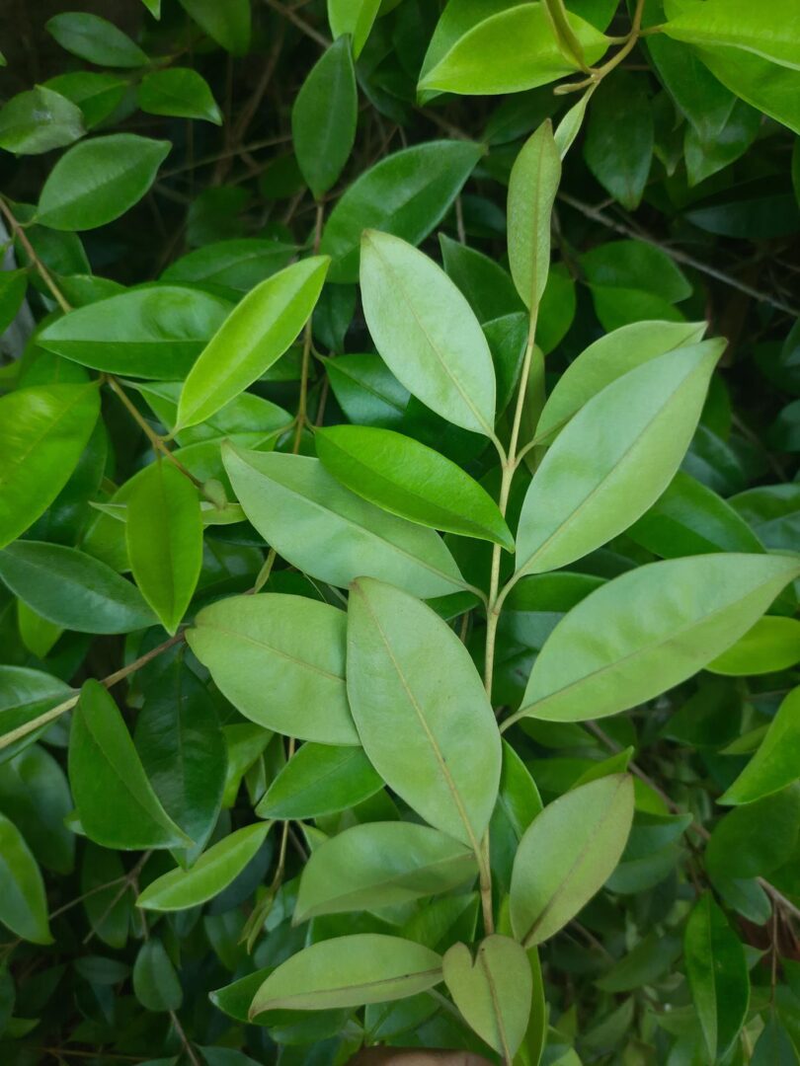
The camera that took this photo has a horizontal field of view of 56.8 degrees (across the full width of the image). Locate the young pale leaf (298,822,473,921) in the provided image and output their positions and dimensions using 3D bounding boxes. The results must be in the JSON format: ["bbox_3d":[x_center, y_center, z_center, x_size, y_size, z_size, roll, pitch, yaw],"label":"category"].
[{"bbox_3d":[-0.005,0.125,0.275,0.072,0.031,0.013,-20,-1,0],"label":"young pale leaf"}]

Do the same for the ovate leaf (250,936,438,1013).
[{"bbox_3d":[-0.020,0.163,0.275,0.074,0.029,0.013,-13,-7,0],"label":"ovate leaf"}]

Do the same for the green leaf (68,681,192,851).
[{"bbox_3d":[-0.130,0.112,0.329,0.038,0.016,0.092,-40,68,-7],"label":"green leaf"}]

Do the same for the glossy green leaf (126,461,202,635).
[{"bbox_3d":[-0.096,0.005,0.300,0.030,0.072,0.010,-4,-8,-18],"label":"glossy green leaf"}]

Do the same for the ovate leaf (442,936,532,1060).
[{"bbox_3d":[0.032,0.151,0.240,0.026,0.007,0.037,-16,73,-5],"label":"ovate leaf"}]

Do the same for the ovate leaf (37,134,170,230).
[{"bbox_3d":[-0.144,-0.173,0.361,0.077,0.010,0.053,-41,74,-19],"label":"ovate leaf"}]

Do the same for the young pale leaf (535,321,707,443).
[{"bbox_3d":[0.077,-0.054,0.260,0.076,0.030,0.010,-34,-7,-5],"label":"young pale leaf"}]

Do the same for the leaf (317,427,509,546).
[{"bbox_3d":[0.005,-0.016,0.256,0.082,0.012,0.030,32,82,8],"label":"leaf"}]

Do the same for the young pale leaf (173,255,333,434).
[{"bbox_3d":[-0.057,-0.076,0.291,0.029,0.010,0.094,33,76,17],"label":"young pale leaf"}]

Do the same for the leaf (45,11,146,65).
[{"bbox_3d":[-0.187,-0.303,0.455,0.067,0.028,0.009,20,6,0],"label":"leaf"}]

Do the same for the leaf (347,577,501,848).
[{"bbox_3d":[0.008,0.063,0.260,0.045,0.107,0.012,-26,5,-4],"label":"leaf"}]

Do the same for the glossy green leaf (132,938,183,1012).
[{"bbox_3d":[-0.152,0.275,0.459,0.025,0.006,0.042,-19,72,-13],"label":"glossy green leaf"}]

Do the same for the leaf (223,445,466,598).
[{"bbox_3d":[-0.020,-0.003,0.270,0.104,0.039,0.013,31,-12,-2],"label":"leaf"}]

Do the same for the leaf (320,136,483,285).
[{"bbox_3d":[-0.002,-0.150,0.333,0.044,0.013,0.113,38,69,13],"label":"leaf"}]

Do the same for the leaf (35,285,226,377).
[{"bbox_3d":[-0.112,-0.090,0.332,0.100,0.012,0.055,-1,62,0],"label":"leaf"}]

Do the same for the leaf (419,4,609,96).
[{"bbox_3d":[0.046,-0.195,0.300,0.080,0.034,0.014,-15,11,0],"label":"leaf"}]

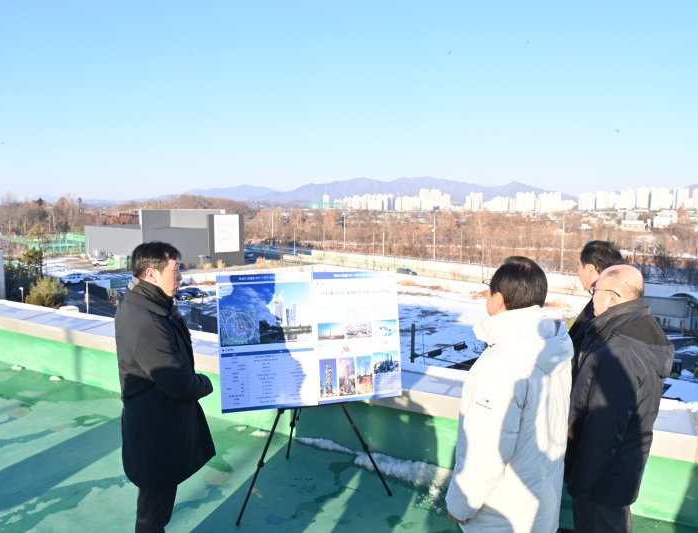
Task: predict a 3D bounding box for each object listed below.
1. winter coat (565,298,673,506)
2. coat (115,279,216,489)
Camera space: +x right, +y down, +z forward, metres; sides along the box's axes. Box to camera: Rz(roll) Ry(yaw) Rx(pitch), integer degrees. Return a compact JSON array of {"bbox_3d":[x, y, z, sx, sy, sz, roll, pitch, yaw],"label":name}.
[{"bbox_3d":[1.170,0.550,2.340,0.440,0.830,0.540,5,8,40],"label":"winter coat"},{"bbox_3d":[-0.855,0.500,2.450,0.450,0.910,0.520,-2,7,-18],"label":"coat"}]

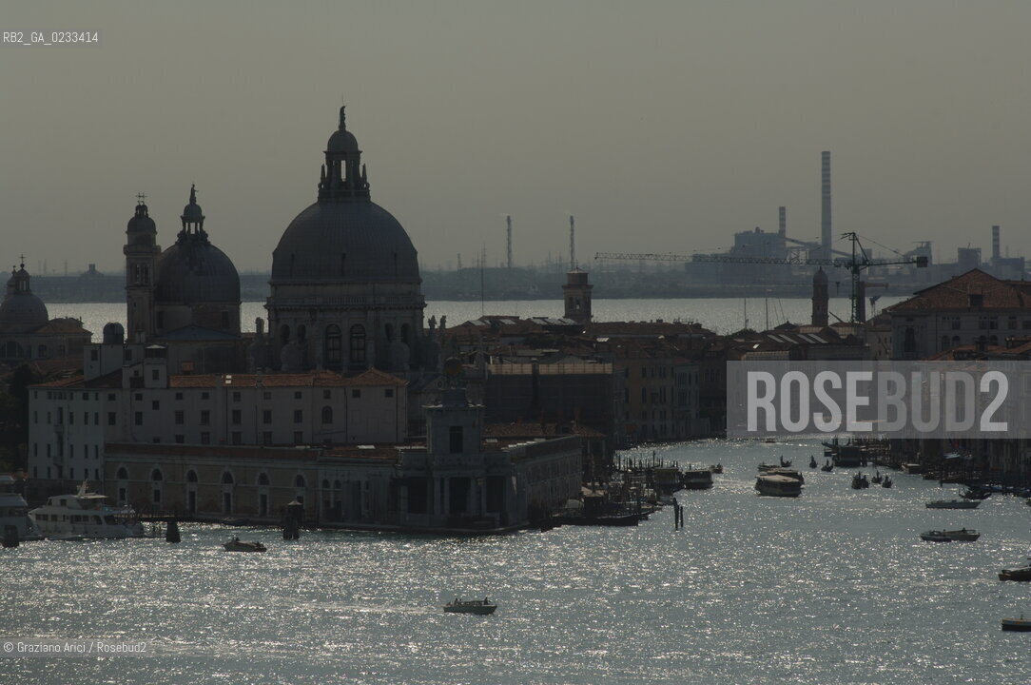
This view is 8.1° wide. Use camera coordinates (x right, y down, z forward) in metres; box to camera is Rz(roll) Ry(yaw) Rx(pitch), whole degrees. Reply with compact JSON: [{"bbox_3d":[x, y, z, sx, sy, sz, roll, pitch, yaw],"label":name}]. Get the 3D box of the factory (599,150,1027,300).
[{"bbox_3d":[335.000,-131.000,8000.000,435.000,155.000,260.000,-1,1,0],"label":"factory"}]

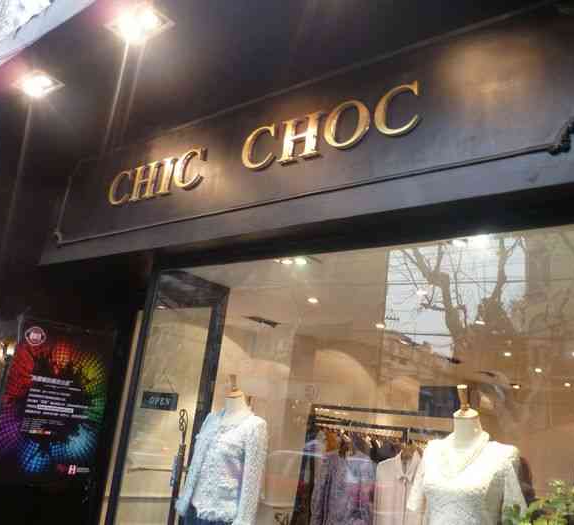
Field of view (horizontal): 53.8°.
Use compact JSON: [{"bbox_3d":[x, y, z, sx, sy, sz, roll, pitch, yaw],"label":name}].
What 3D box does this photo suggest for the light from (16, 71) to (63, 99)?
[{"bbox_3d":[-1.276,-0.910,2.889,0.258,0.040,0.152,-5,-20,40],"label":"light"}]

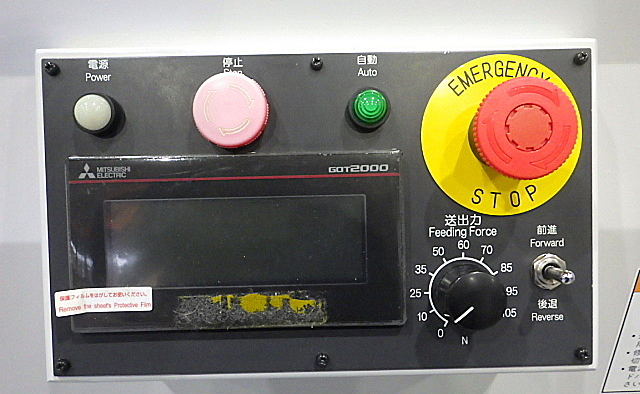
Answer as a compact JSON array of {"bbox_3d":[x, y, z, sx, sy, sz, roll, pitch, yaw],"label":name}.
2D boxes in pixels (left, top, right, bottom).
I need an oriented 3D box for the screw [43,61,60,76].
[{"bbox_3d":[-0.115,-0.055,0.224,0.006,0.006,0.003,-1,2,0],"label":"screw"}]

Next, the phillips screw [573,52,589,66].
[{"bbox_3d":[0.113,-0.060,0.224,0.006,0.006,0.003,-1,2,0],"label":"phillips screw"}]

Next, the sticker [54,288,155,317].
[{"bbox_3d":[-0.093,0.046,0.224,0.042,0.011,0.002,-1,2,0],"label":"sticker"}]

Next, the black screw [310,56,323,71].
[{"bbox_3d":[-0.001,-0.057,0.224,0.006,0.006,0.003,-1,2,0],"label":"black screw"}]

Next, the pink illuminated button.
[{"bbox_3d":[-0.036,-0.035,0.218,0.030,0.030,0.016,-1,2,0],"label":"pink illuminated button"}]

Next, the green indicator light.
[{"bbox_3d":[0.022,-0.038,0.221,0.016,0.016,0.010,-1,2,0],"label":"green indicator light"}]

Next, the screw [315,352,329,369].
[{"bbox_3d":[0.001,0.072,0.228,0.006,0.006,0.003,-1,2,0],"label":"screw"}]

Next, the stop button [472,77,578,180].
[{"bbox_3d":[0.080,-0.027,0.212,0.040,0.040,0.029,-1,2,0],"label":"stop button"}]

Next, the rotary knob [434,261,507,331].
[{"bbox_3d":[0.064,0.043,0.220,0.028,0.028,0.018,-1,2,0],"label":"rotary knob"}]

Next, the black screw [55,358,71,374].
[{"bbox_3d":[-0.113,0.074,0.227,0.006,0.006,0.003,-1,2,0],"label":"black screw"}]

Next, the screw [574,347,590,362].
[{"bbox_3d":[0.116,0.069,0.228,0.006,0.006,0.003,-1,2,0],"label":"screw"}]

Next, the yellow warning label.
[{"bbox_3d":[0.080,-0.027,0.226,0.071,0.071,0.001,-1,2,0],"label":"yellow warning label"}]

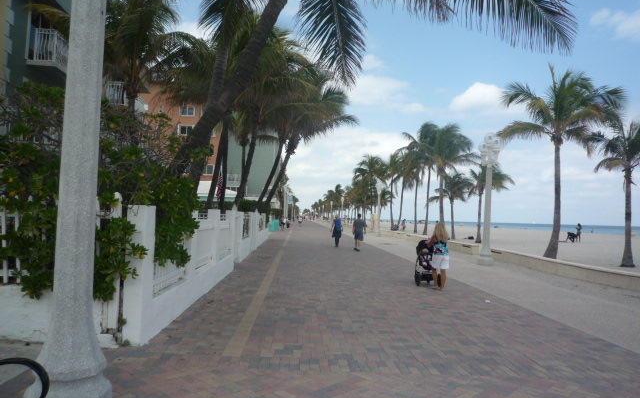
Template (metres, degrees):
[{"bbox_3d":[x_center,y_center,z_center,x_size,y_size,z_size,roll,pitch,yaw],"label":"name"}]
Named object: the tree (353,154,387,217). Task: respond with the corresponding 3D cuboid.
[{"bbox_3d":[6.003,-0.810,55.805,4.200,9.290,4.200,2,-2,-2],"label":"tree"}]

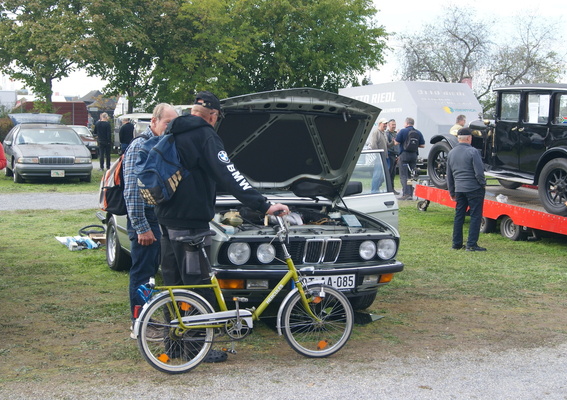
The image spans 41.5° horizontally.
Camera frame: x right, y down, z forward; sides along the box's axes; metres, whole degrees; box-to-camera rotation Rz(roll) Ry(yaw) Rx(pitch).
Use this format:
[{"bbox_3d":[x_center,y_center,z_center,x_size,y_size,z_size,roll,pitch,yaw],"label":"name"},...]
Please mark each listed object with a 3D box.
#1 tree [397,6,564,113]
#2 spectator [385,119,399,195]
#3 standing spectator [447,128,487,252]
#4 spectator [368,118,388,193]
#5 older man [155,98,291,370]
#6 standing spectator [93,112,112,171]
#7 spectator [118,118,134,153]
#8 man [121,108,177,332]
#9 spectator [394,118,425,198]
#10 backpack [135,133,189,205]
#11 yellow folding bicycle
[{"bbox_3d":[9.204,-5.583,35.000,7.800,7.000,7.000,1,5,0],"label":"tree"},{"bbox_3d":[2.477,-0.982,17.100,0.500,1.750,0.360,-2,6,-27],"label":"spectator"},{"bbox_3d":[2.590,-0.134,10.600,0.550,1.730,0.360,3,6,18],"label":"standing spectator"},{"bbox_3d":[2.091,-0.920,16.400,0.380,1.740,0.500,4,6,24],"label":"spectator"},{"bbox_3d":[-0.436,0.178,5.020,0.600,1.800,0.700,-3,7,-37],"label":"older man"},{"bbox_3d":[-5.518,-1.782,22.900,0.520,1.750,0.360,1,5,-6],"label":"standing spectator"},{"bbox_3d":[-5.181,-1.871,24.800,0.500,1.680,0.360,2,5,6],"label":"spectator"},{"bbox_3d":[-0.985,0.144,5.550,0.450,1.740,0.520,0,6,-9],"label":"man"},{"bbox_3d":[2.674,-0.870,15.900,0.540,1.770,0.380,-1,6,-20],"label":"spectator"},{"bbox_3d":[-0.800,-0.207,4.930,0.310,0.450,0.220,10,-6,42],"label":"backpack"},{"bbox_3d":[-0.250,0.586,4.930,1.540,1.020,0.500,0,5,-31],"label":"yellow folding bicycle"}]

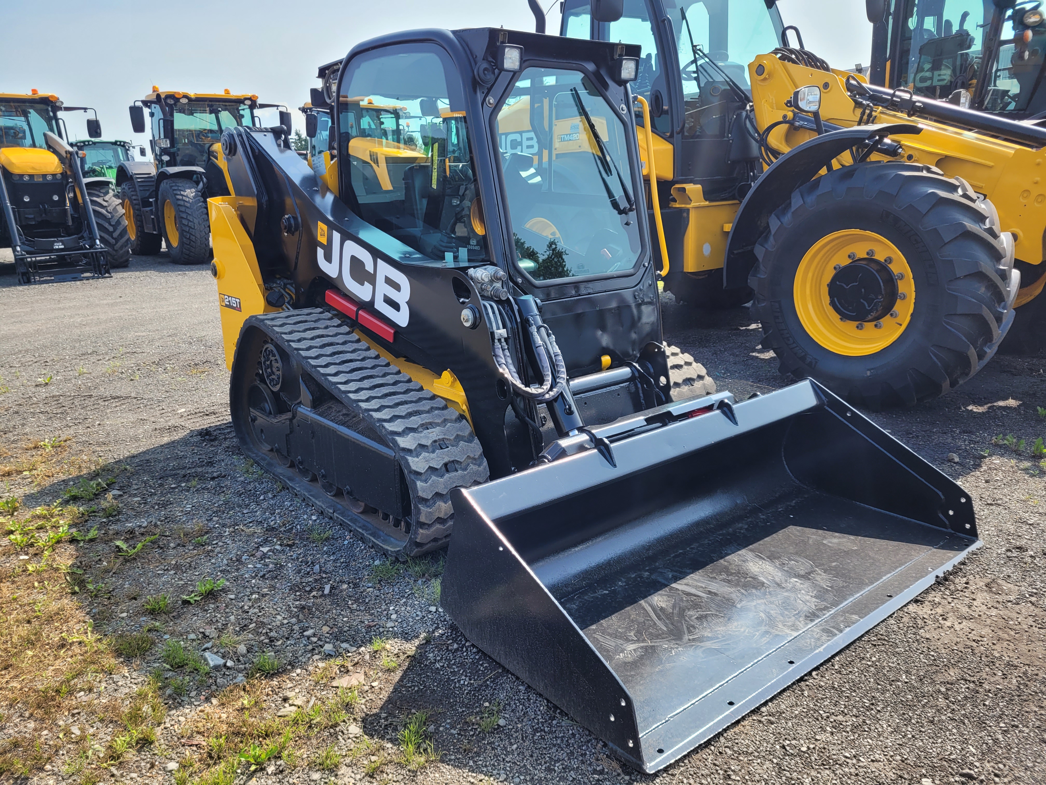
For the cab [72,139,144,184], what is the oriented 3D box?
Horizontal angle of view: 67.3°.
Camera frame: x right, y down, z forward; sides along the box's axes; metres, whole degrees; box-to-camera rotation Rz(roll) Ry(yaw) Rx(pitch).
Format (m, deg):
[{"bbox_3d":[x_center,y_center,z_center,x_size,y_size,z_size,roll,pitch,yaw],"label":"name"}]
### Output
[{"bbox_3d":[-14.868,-8.198,28.000,1.750,1.650,1.850,-13,19,-36],"label":"cab"}]

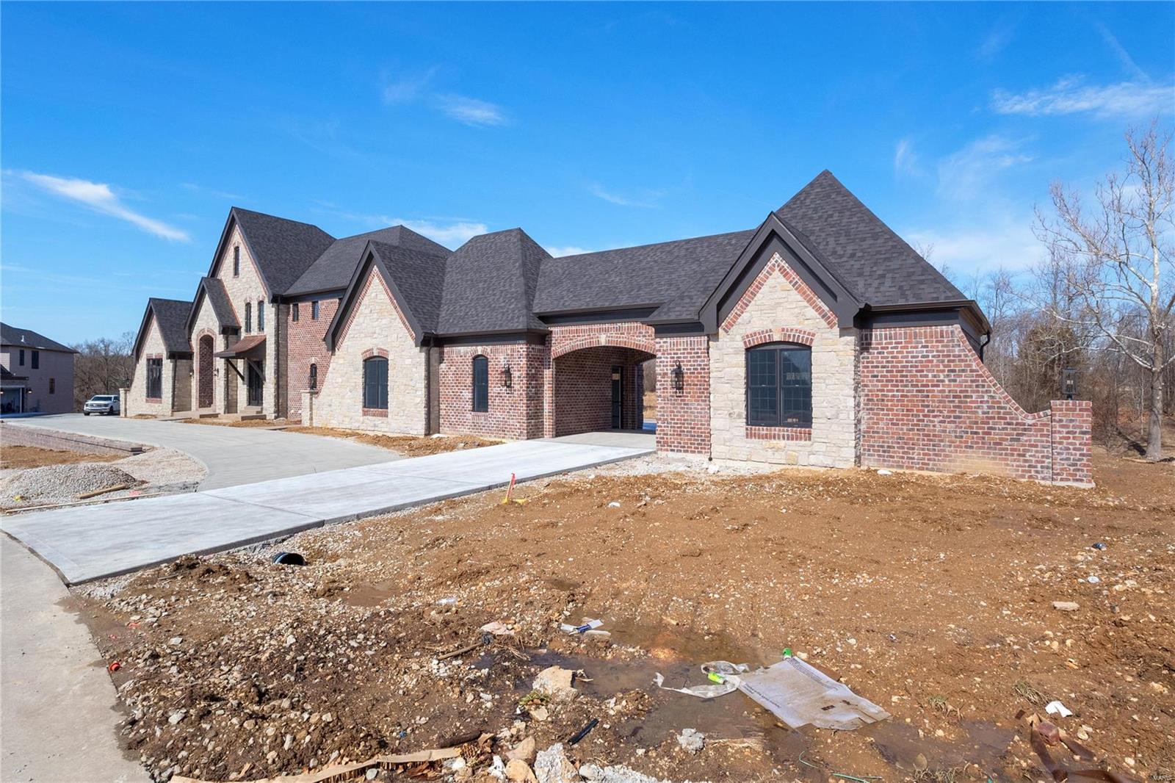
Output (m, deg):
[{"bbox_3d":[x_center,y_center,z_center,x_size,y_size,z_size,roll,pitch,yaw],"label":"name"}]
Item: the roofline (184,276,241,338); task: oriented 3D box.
[{"bbox_3d":[-20.400,-4.550,32.000,3.650,3.200,1.150,0,0,31],"label":"roofline"}]

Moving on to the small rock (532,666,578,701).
[{"bbox_3d":[-0.194,1.765,3.550,0.270,0.120,0.200,0,0,0],"label":"small rock"}]

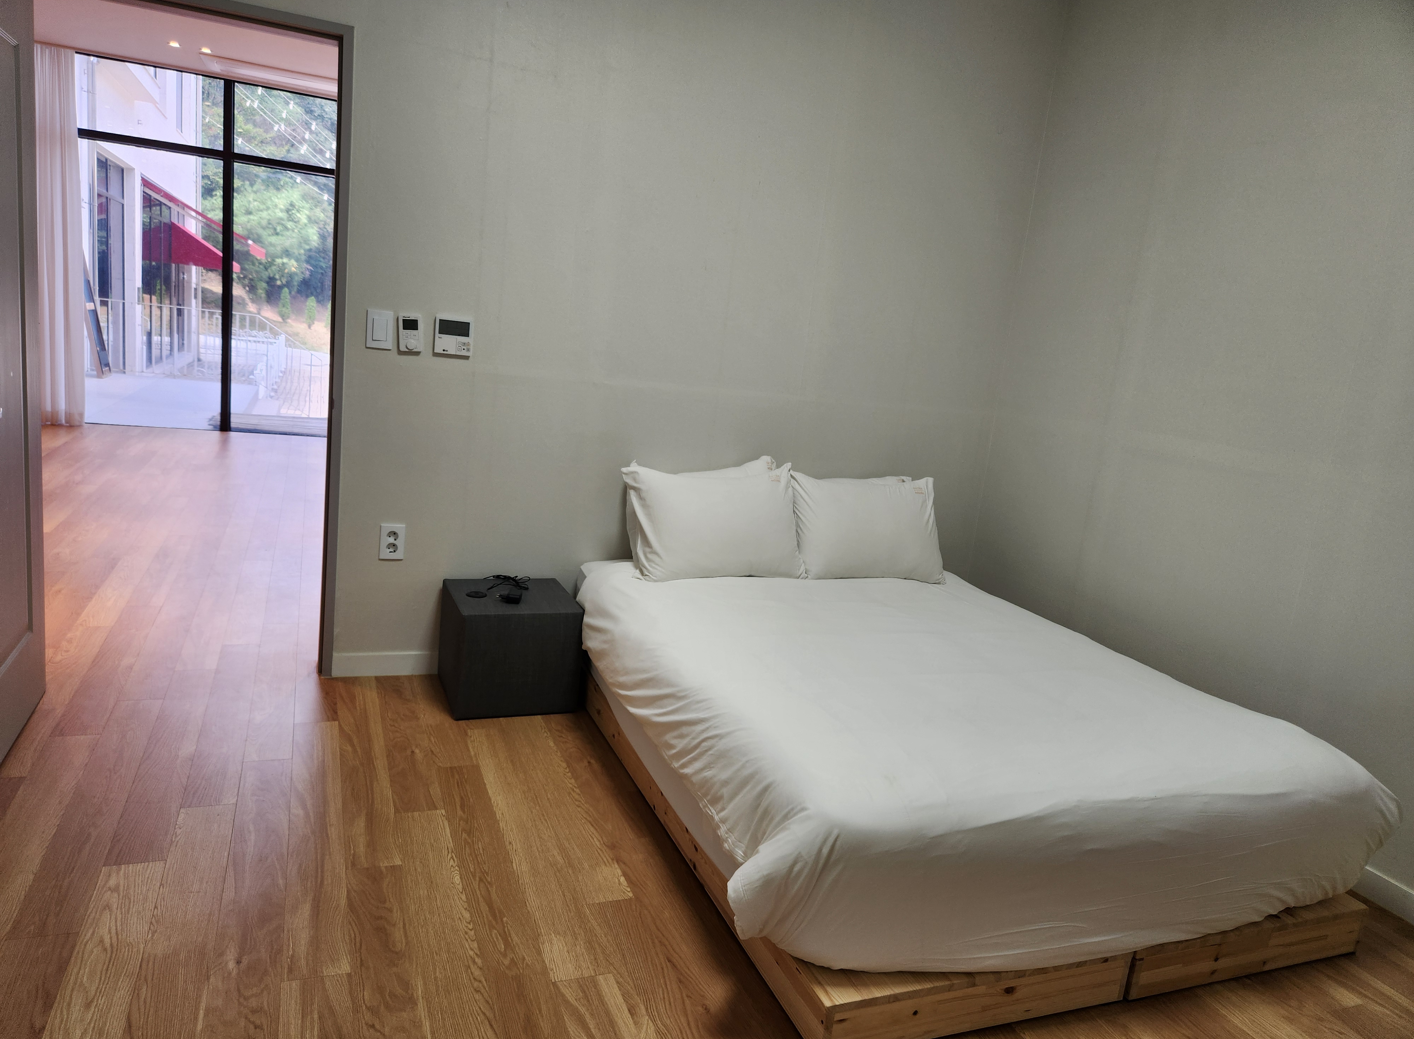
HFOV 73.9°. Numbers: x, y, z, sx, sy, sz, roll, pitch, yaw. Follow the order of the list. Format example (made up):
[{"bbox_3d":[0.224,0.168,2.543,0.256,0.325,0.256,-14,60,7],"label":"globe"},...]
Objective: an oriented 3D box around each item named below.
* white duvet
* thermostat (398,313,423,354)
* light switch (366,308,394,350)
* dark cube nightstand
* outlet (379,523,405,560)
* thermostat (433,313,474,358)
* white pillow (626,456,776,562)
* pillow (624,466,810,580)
[{"bbox_3d":[0.578,0.548,2.869,1.660,0.350,2.015,2,11,-23],"label":"white duvet"},{"bbox_3d":[-0.981,-0.615,3.108,0.071,0.118,0.022,2,11,-23],"label":"thermostat"},{"bbox_3d":[-1.072,-0.620,3.075,0.077,0.120,0.011,2,11,-23],"label":"light switch"},{"bbox_3d":[-0.679,0.435,3.247,0.404,0.354,0.410,2,11,-23],"label":"dark cube nightstand"},{"bbox_3d":[-1.081,0.078,3.230,0.077,0.120,0.011,2,11,-23],"label":"outlet"},{"bbox_3d":[-0.854,-0.616,3.163,0.120,0.121,0.018,2,11,-23],"label":"thermostat"},{"bbox_3d":[-0.009,-0.027,3.543,0.630,0.430,0.140,2,2,-23],"label":"white pillow"},{"bbox_3d":[0.033,0.008,3.441,0.670,0.430,0.165,2,-3,-23],"label":"pillow"}]

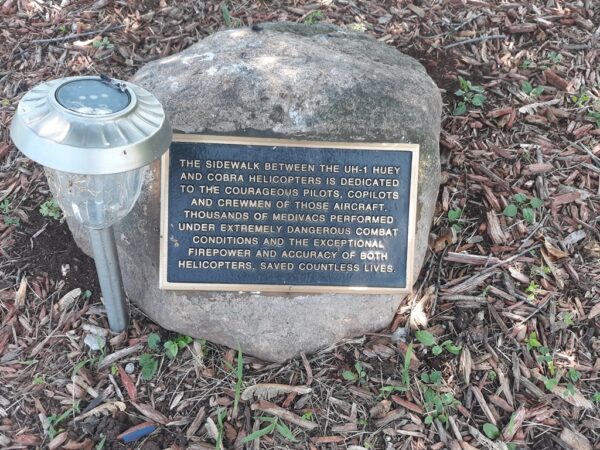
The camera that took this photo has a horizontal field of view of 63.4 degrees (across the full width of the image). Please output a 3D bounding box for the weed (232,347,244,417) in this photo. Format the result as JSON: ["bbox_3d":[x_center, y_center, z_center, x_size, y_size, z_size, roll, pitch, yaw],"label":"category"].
[{"bbox_3d":[-0.074,0.189,0.585,0.015,0.060,0.070,8,49,0],"label":"weed"}]

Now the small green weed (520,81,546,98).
[{"bbox_3d":[0.534,-0.311,1.115,0.055,0.030,0.050,8,49,0],"label":"small green weed"}]

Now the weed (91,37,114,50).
[{"bbox_3d":[-0.418,-0.386,1.031,0.044,0.018,0.029,6,45,0],"label":"weed"}]

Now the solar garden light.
[{"bbox_3d":[-0.185,0.016,0.465,0.122,0.295,0.122,10,43,-5],"label":"solar garden light"}]

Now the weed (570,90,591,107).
[{"bbox_3d":[0.642,-0.289,1.111,0.046,0.027,0.044,8,49,0],"label":"weed"}]

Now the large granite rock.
[{"bbox_3d":[-0.051,-0.070,0.614,0.448,0.230,0.420,2,45,-4],"label":"large granite rock"}]

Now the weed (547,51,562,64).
[{"bbox_3d":[0.644,-0.424,1.227,0.041,0.027,0.042,8,49,0],"label":"weed"}]

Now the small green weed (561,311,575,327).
[{"bbox_3d":[0.395,0.138,0.717,0.021,0.014,0.025,8,49,0],"label":"small green weed"}]

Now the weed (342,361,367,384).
[{"bbox_3d":[0.071,0.191,0.629,0.031,0.019,0.030,8,49,0],"label":"weed"}]

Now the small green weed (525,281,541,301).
[{"bbox_3d":[0.356,0.100,0.743,0.025,0.018,0.033,8,49,0],"label":"small green weed"}]

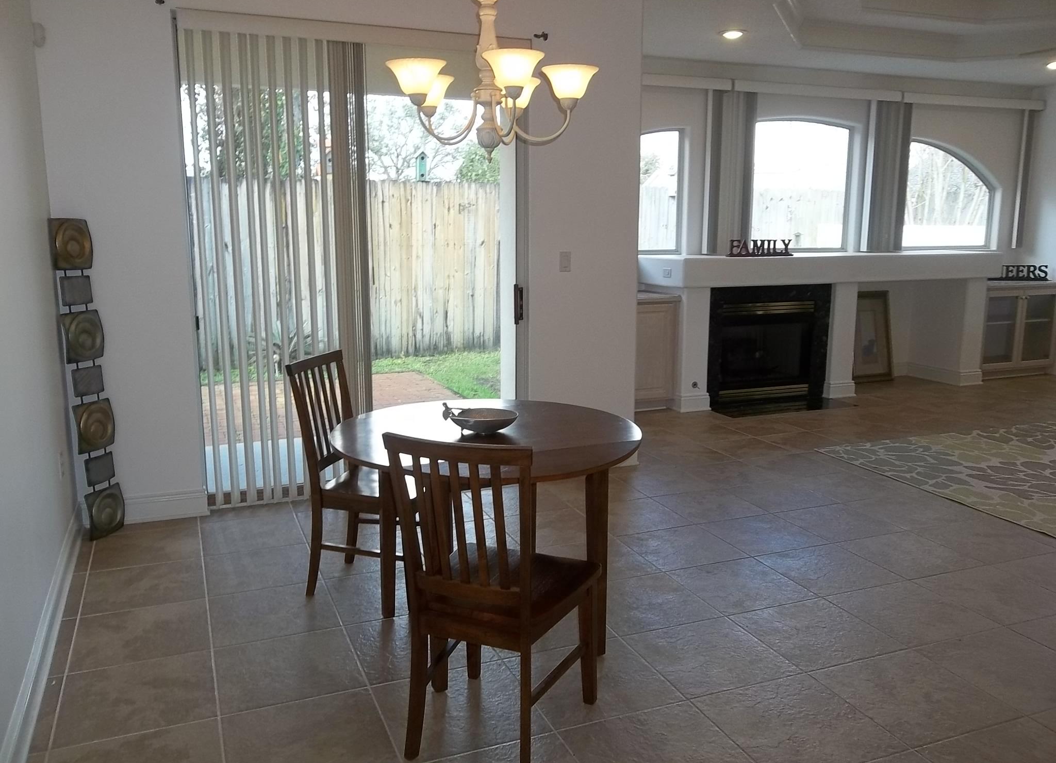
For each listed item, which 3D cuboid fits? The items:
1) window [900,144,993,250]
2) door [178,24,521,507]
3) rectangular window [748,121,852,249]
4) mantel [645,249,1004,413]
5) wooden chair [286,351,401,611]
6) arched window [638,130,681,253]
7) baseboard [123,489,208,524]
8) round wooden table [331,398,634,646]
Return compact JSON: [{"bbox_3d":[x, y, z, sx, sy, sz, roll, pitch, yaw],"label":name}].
[{"bbox_3d":[4.285,-1.884,8.448,1.380,1.080,0.100,-4,11,-21],"label":"window"},{"bbox_3d":[-0.870,-0.586,4.559,1.800,2.420,0.110,-4,11,-21],"label":"door"},{"bbox_3d":[2.472,-1.802,7.733,1.300,1.180,0.100,-4,11,-21],"label":"rectangular window"},{"bbox_3d":[2.749,-0.543,7.628,3.500,1.264,0.740,-4,11,-21],"label":"mantel"},{"bbox_3d":[-0.625,0.378,3.372,0.510,0.950,0.450,3,10,15],"label":"wooden chair"},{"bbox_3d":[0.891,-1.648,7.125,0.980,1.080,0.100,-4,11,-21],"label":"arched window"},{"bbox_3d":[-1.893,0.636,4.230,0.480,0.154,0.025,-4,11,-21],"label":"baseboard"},{"bbox_3d":[-0.141,0.549,2.948,1.080,0.756,1.080,0,10,0],"label":"round wooden table"}]

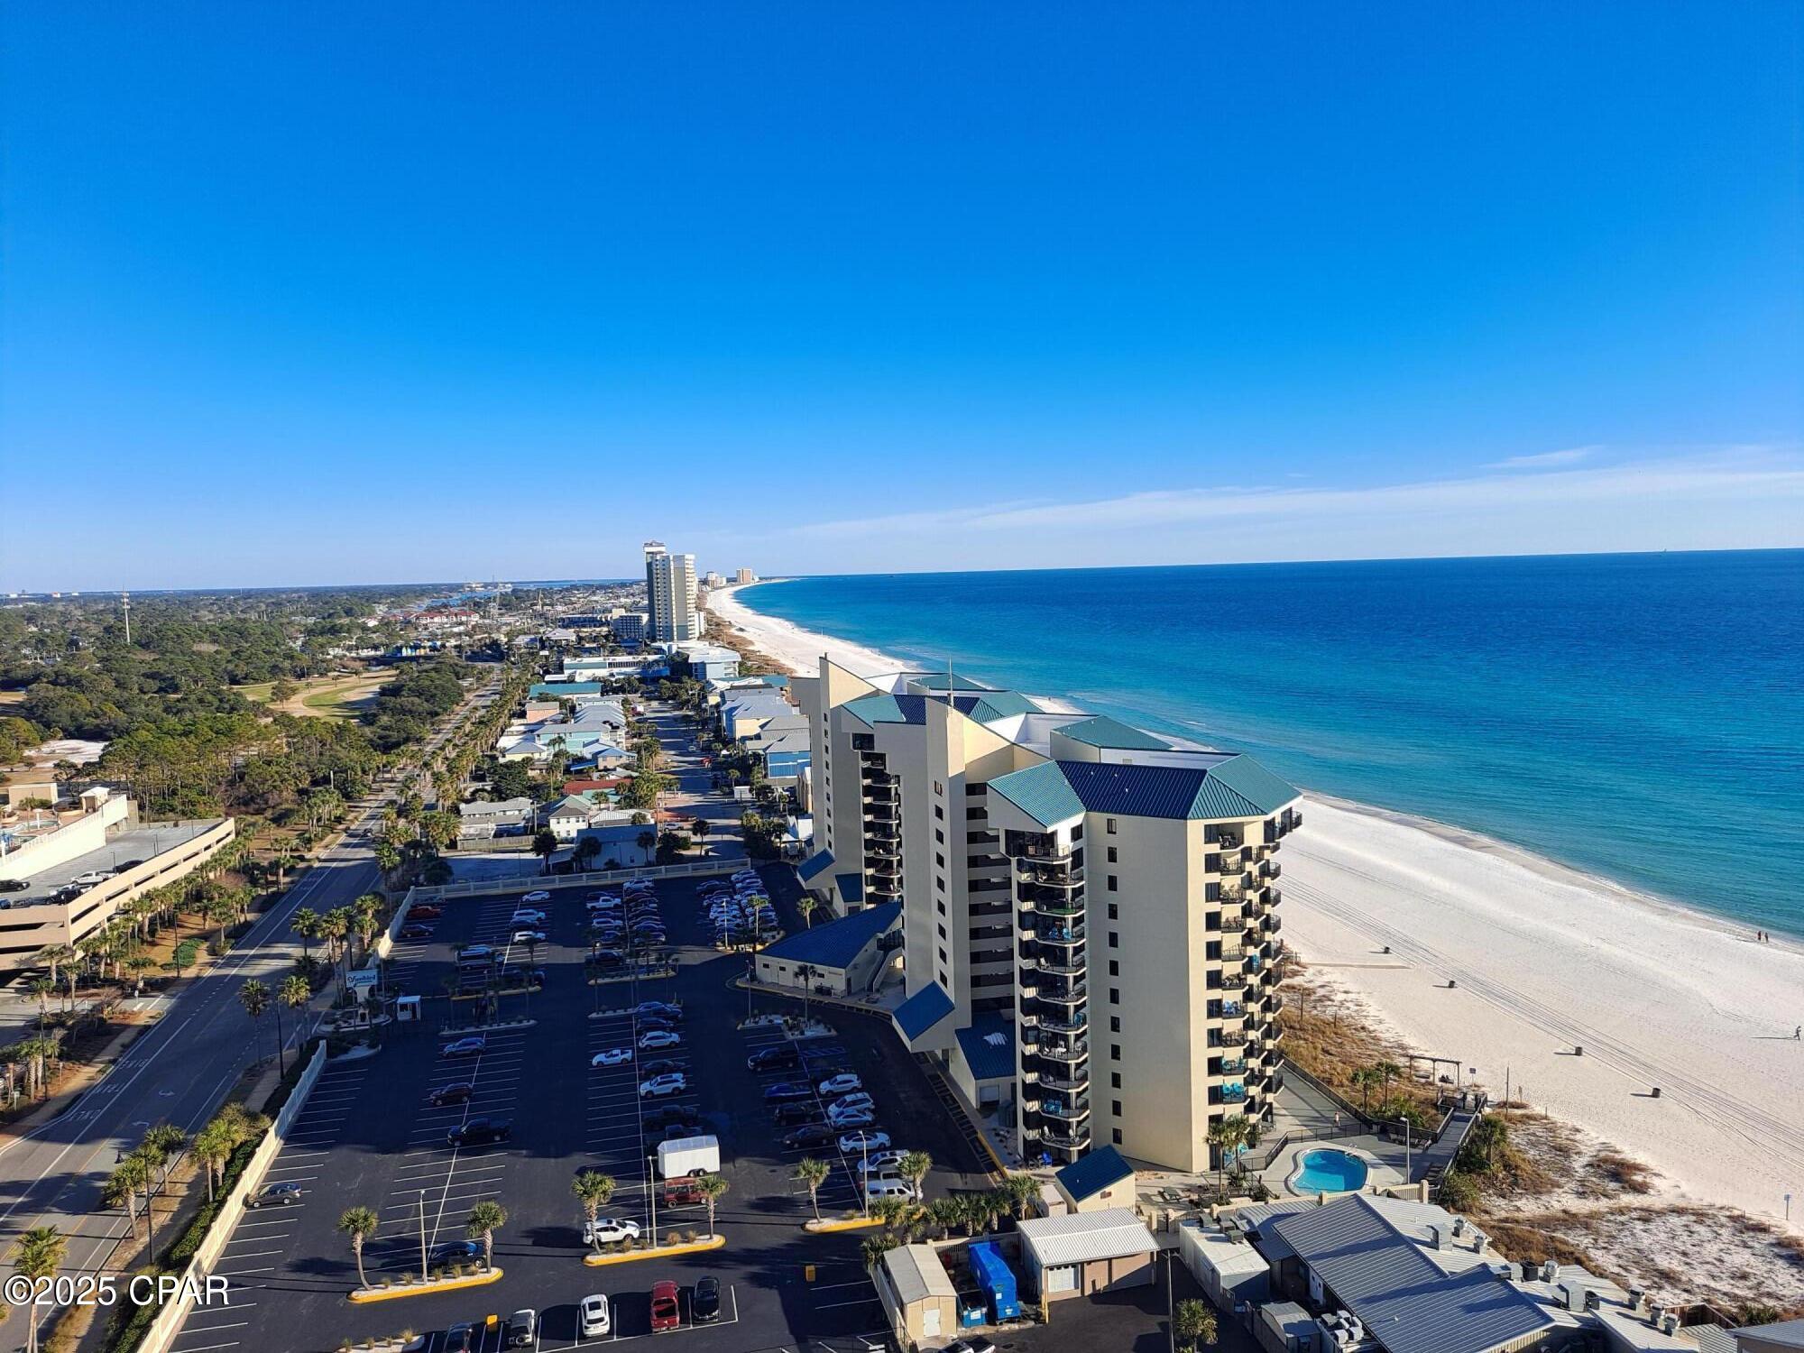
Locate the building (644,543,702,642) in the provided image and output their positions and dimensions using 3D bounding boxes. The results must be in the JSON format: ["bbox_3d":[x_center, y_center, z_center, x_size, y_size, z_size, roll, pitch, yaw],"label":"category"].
[{"bbox_3d":[-168.418,-57.264,950.653,38.000,80.590,40.000,-3,5,-13],"label":"building"}]

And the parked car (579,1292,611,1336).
[{"bbox_3d":[-23.119,47.874,98.413,1.880,1.620,4.550,-3,5,-17],"label":"parked car"}]

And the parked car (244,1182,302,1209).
[{"bbox_3d":[-57.208,47.148,118.510,4.550,1.600,1.820,-3,5,-14],"label":"parked car"}]

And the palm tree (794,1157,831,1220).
[{"bbox_3d":[-7.598,44.327,112.188,3.030,5.516,3.030,-2,5,0],"label":"palm tree"}]

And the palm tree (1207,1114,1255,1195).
[{"bbox_3d":[28.956,42.208,114.632,3.900,7.200,3.900,-2,5,0],"label":"palm tree"}]

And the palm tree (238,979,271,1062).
[{"bbox_3d":[-77.148,41.482,155.683,4.030,10.870,4.030,-3,5,-13],"label":"palm tree"}]

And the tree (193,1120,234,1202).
[{"bbox_3d":[-62.844,44.233,118.807,3.500,7.680,3.500,-2,5,0],"label":"tree"}]

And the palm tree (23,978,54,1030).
[{"bbox_3d":[-111.813,42.150,168.757,3.700,6.300,3.700,-2,5,0],"label":"palm tree"}]

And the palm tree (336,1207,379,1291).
[{"bbox_3d":[-43.155,45.377,103.356,3.300,6.850,3.300,-2,5,0],"label":"palm tree"}]

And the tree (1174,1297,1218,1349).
[{"bbox_3d":[20.287,45.467,89.456,2.898,5.419,2.898,-2,5,0],"label":"tree"}]

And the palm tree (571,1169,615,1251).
[{"bbox_3d":[-26.058,45.553,110.674,3.830,7.330,3.830,-3,5,-13],"label":"palm tree"}]

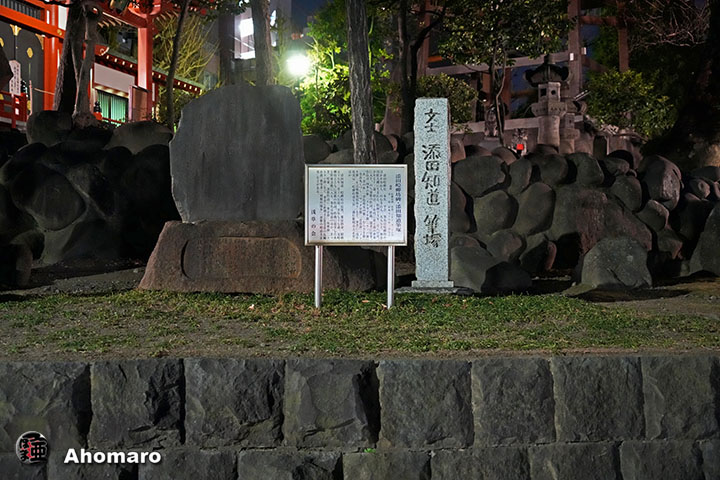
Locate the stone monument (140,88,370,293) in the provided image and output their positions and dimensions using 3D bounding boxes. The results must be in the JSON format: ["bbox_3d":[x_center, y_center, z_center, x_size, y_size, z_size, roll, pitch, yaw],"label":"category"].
[{"bbox_3d":[-1.006,-0.510,8.700,2.270,2.040,0.850,0,0,0],"label":"stone monument"}]

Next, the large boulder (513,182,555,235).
[{"bbox_3d":[2.051,-0.372,10.400,0.496,0.615,0.500,0,0,0],"label":"large boulder"}]

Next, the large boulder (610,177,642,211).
[{"bbox_3d":[3.210,-0.548,10.600,0.385,0.434,0.400,0,0,0],"label":"large boulder"}]

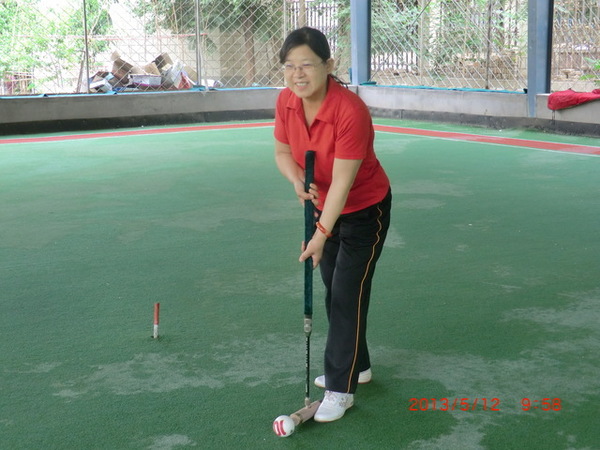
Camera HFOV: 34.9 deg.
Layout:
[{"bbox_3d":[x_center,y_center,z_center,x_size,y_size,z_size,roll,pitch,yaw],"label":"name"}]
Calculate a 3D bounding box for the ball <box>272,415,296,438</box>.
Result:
[{"bbox_3d":[-0.056,0.700,3.320,0.075,0.075,0.075,-1,10,0],"label":"ball"}]

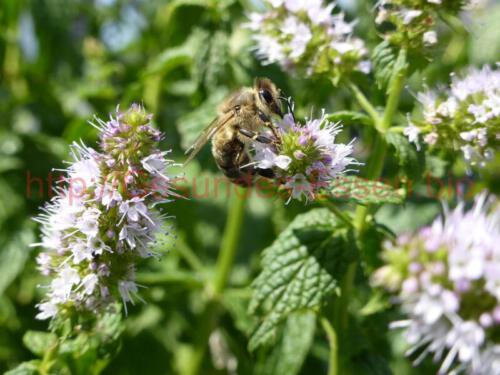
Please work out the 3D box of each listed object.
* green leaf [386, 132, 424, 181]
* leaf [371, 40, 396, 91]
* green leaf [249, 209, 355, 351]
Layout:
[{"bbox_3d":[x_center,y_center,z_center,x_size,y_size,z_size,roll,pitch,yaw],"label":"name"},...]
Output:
[{"bbox_3d":[0.019,-0.004,0.108,0.004,0.007,0.003,-31,-7,-29],"label":"green leaf"},{"bbox_3d":[0.019,-0.017,0.125,0.003,0.007,0.003,8,6,14],"label":"leaf"},{"bbox_3d":[0.007,0.013,0.120,0.012,0.021,0.007,31,-16,3],"label":"green leaf"}]

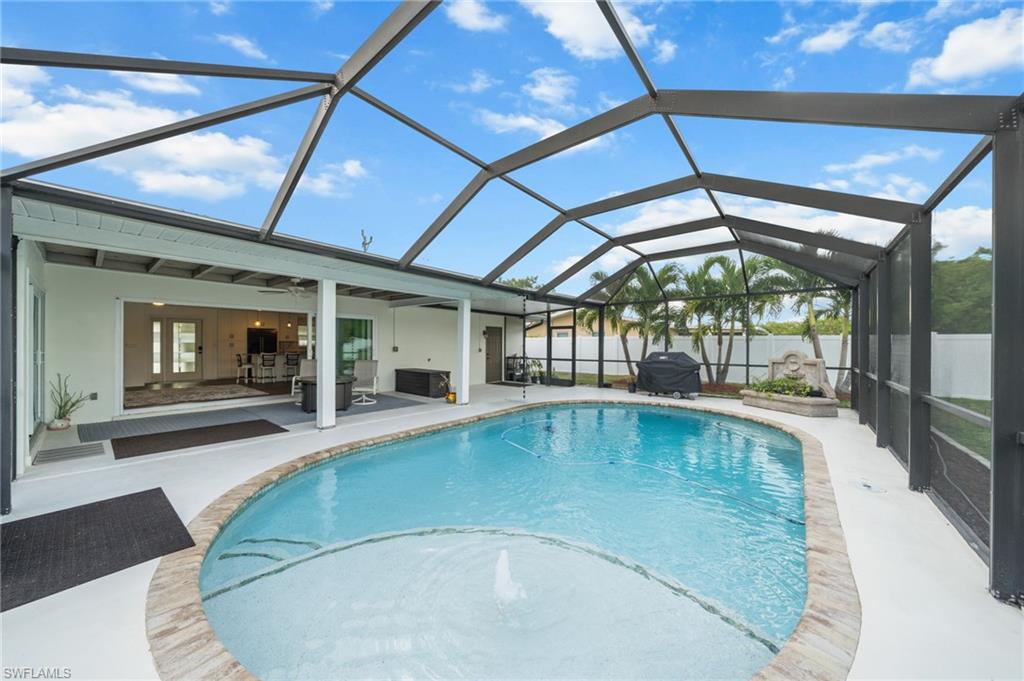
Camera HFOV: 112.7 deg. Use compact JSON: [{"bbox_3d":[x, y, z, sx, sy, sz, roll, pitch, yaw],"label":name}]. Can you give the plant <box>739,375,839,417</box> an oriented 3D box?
[{"bbox_3d":[5.930,1.190,7.520,0.560,0.660,1.860,0,0,-19],"label":"plant"}]

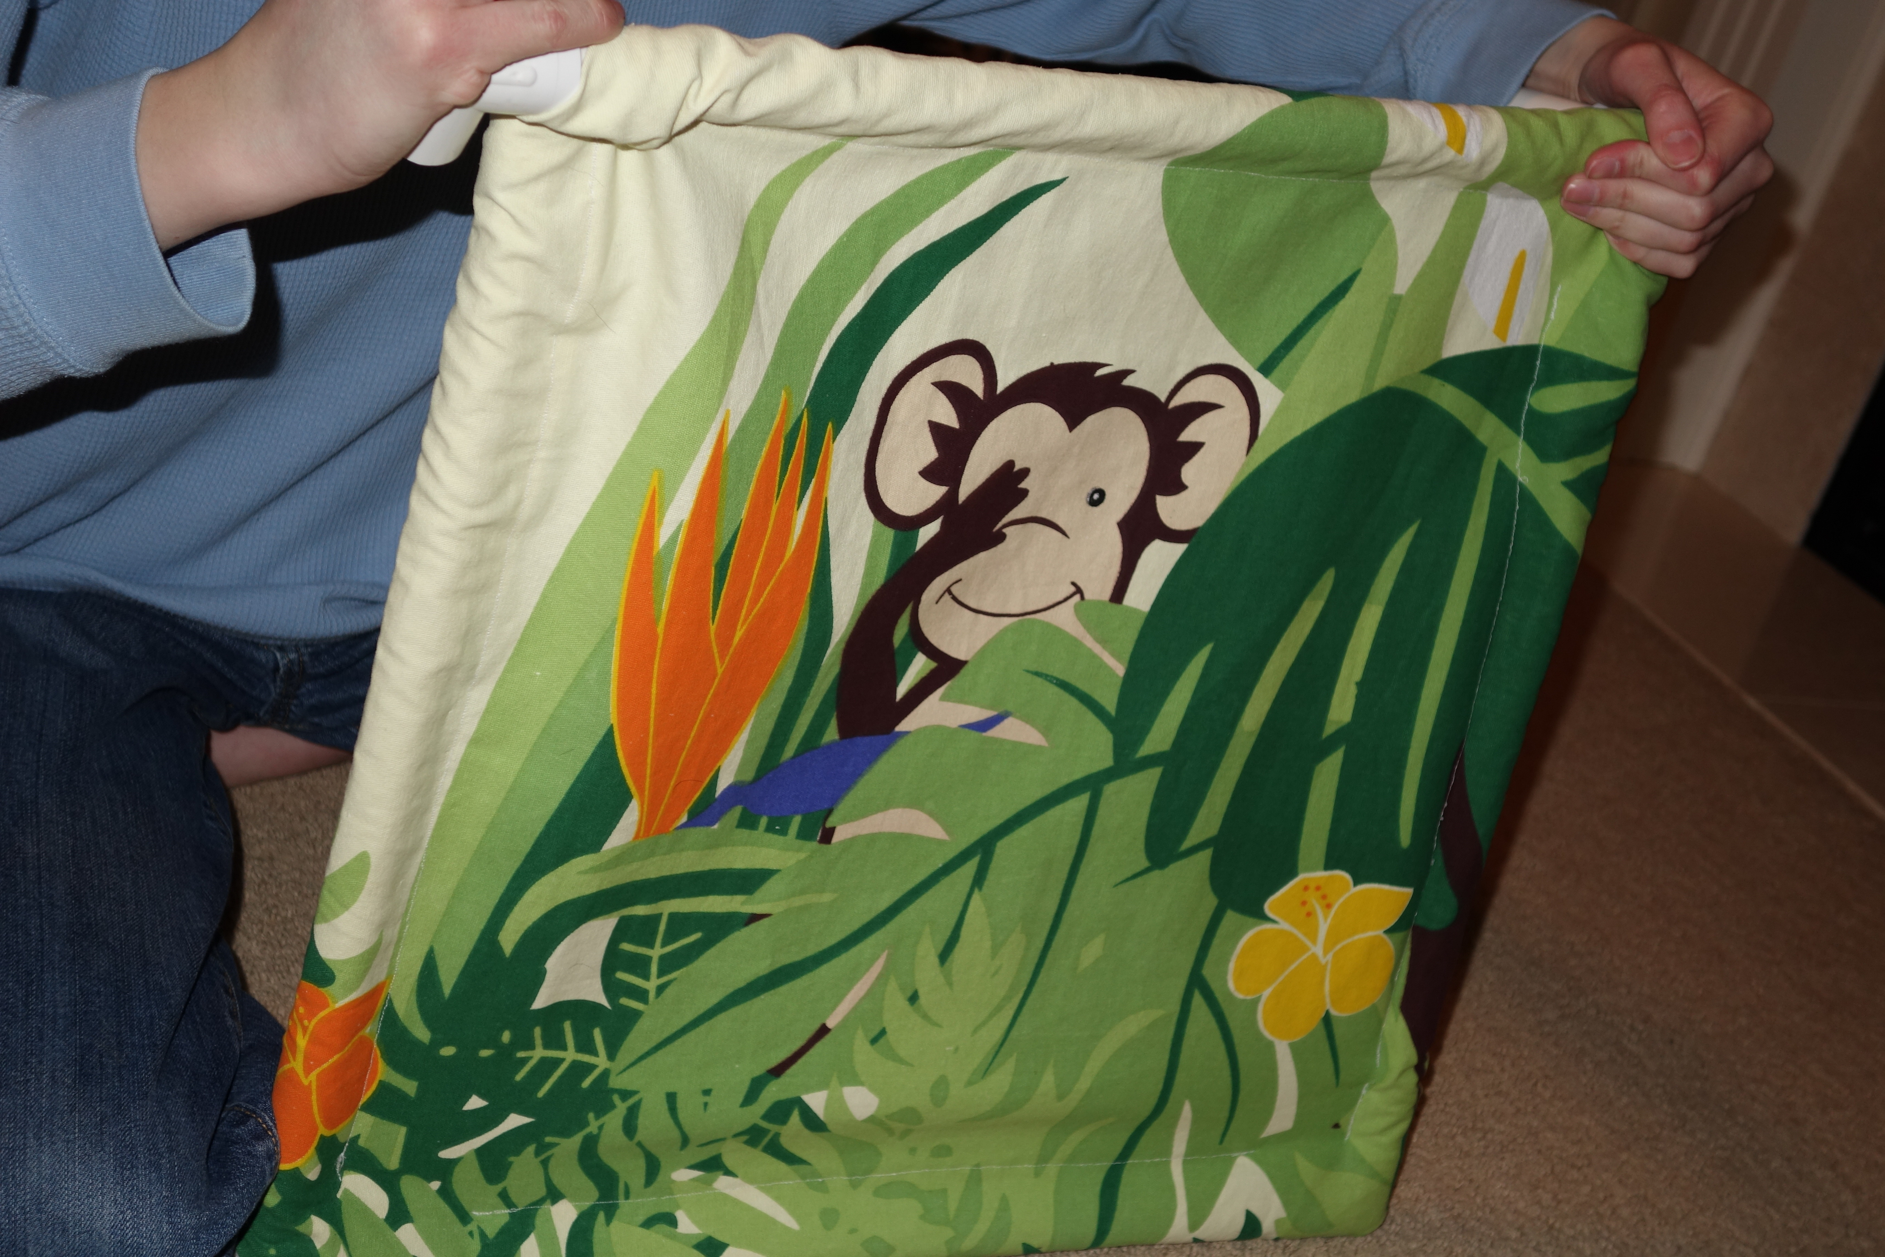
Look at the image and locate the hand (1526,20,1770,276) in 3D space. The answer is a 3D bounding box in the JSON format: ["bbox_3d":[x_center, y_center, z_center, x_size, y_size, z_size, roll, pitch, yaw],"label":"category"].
[{"bbox_3d":[0.303,-0.206,1.030,0.103,0.085,0.078,32,15,7],"label":"hand"}]

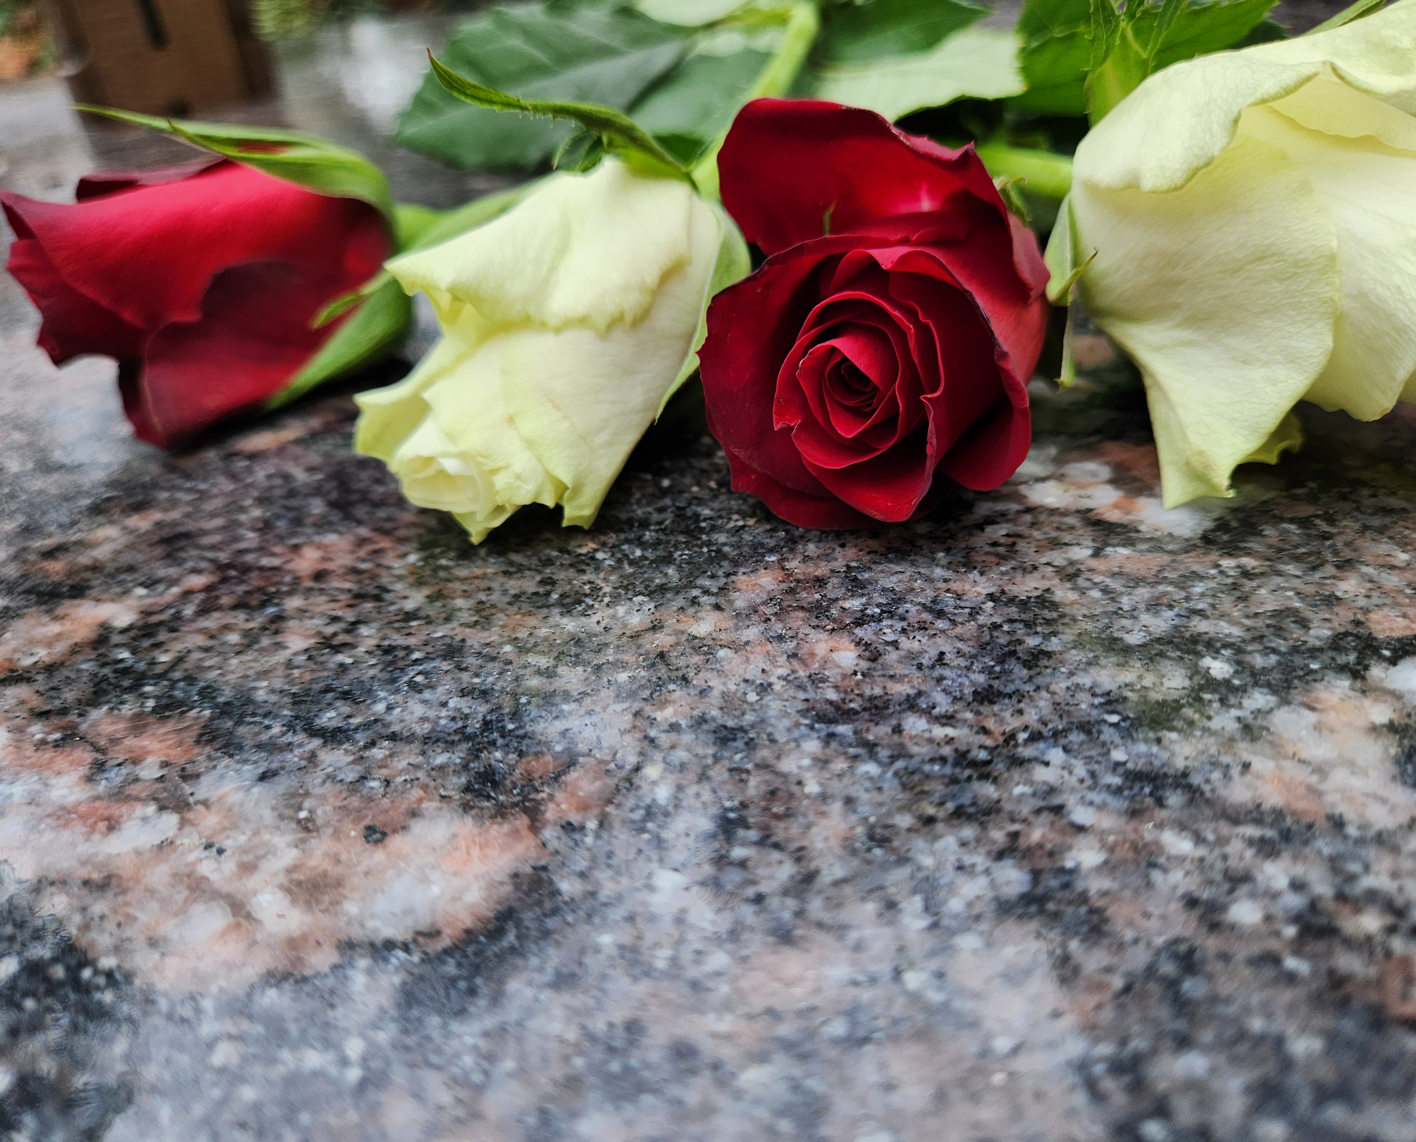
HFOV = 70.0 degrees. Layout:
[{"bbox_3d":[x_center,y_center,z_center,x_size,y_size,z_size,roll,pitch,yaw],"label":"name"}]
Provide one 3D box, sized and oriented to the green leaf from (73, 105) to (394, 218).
[{"bbox_3d":[-0.090,-0.079,0.193,0.058,0.014,0.016,2,33,2],"label":"green leaf"}]

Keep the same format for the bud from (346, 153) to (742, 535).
[{"bbox_3d":[-0.020,-0.036,0.155,0.046,0.046,0.059,23,58,31],"label":"bud"}]

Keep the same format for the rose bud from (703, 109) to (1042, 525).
[{"bbox_3d":[0.025,-0.039,0.152,0.050,0.056,0.050,8,34,12],"label":"rose bud"}]

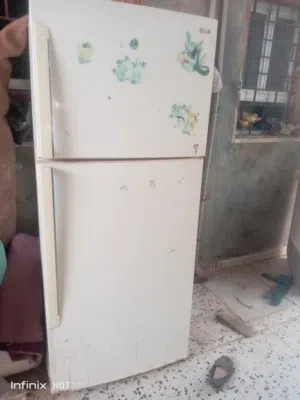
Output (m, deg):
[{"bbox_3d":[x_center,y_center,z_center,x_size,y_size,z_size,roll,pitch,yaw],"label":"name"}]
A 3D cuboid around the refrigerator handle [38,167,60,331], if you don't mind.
[{"bbox_3d":[-0.392,0.211,1.280,0.050,0.695,0.040,-4,17,-22],"label":"refrigerator handle"}]

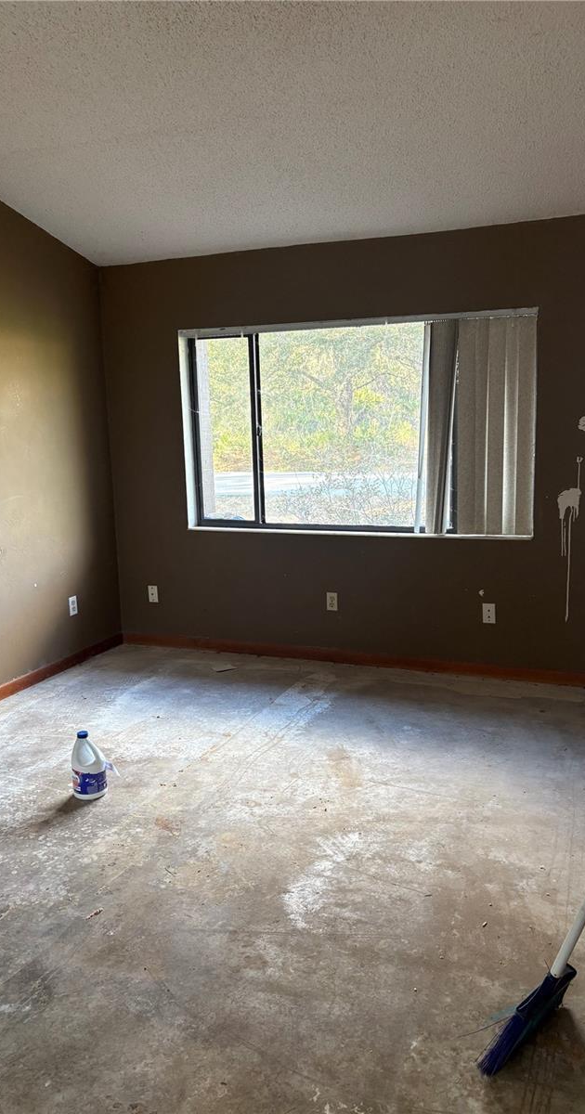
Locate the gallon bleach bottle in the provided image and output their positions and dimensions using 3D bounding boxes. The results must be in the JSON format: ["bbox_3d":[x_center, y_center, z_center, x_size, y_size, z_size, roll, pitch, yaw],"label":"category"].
[{"bbox_3d":[-0.836,0.850,3.448,0.155,0.268,0.142,-5,11,-21],"label":"gallon bleach bottle"}]

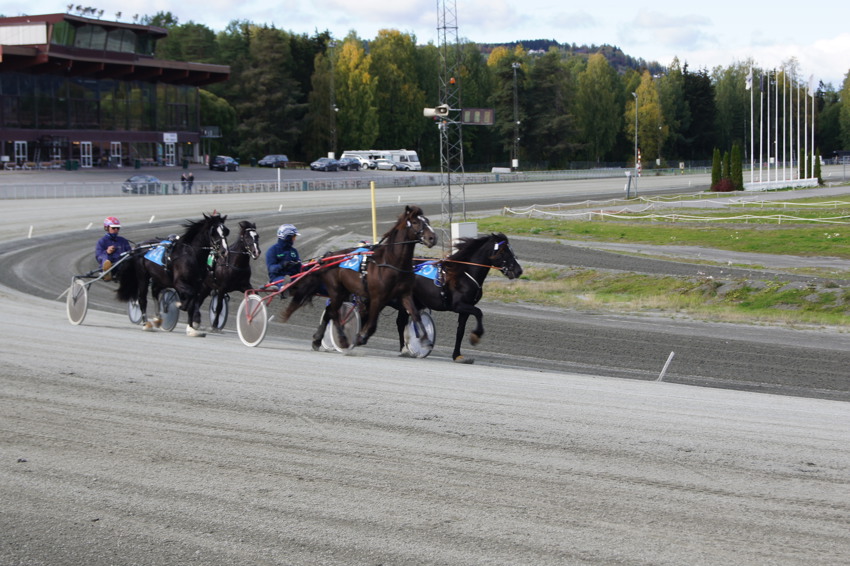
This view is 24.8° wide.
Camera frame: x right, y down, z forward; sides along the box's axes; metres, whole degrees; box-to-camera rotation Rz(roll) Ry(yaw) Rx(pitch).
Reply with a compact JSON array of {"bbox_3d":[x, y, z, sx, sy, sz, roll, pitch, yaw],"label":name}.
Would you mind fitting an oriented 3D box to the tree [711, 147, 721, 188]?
[{"bbox_3d":[26.116,-10.250,174.000,0.950,3.866,0.950,0,4,0],"label":"tree"}]

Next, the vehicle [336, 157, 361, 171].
[{"bbox_3d":[-8.873,-13.712,223.000,1.780,1.470,4.300,2,4,22],"label":"vehicle"}]

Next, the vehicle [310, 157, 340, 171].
[{"bbox_3d":[-11.311,-13.494,220.000,1.780,1.460,4.400,2,4,23],"label":"vehicle"}]

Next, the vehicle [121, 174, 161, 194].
[{"bbox_3d":[-23.420,-8.129,160.000,1.730,1.480,4.100,2,4,25],"label":"vehicle"}]

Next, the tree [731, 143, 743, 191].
[{"bbox_3d":[27.729,-10.265,172.000,1.100,4.100,1.100,0,4,0],"label":"tree"}]

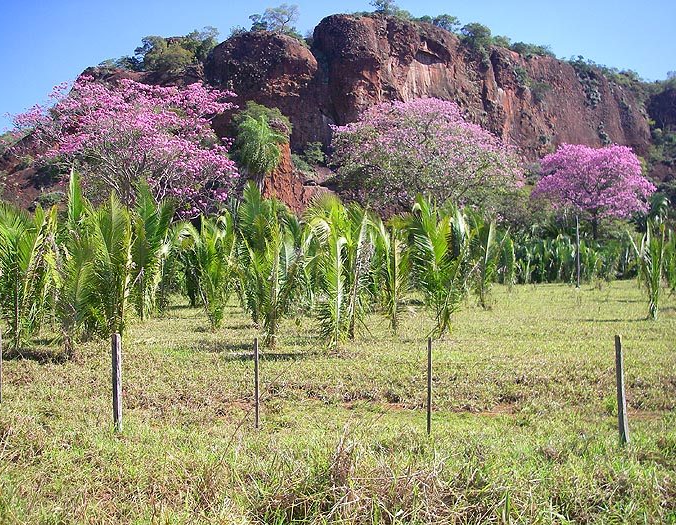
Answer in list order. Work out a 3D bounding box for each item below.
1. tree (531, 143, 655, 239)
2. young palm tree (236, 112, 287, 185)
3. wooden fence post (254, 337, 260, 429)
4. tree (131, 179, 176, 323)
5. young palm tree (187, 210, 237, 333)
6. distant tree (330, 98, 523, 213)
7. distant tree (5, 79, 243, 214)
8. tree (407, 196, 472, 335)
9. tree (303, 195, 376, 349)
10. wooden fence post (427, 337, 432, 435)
[{"bbox_3d":[23.185,-5.193,70.000,11.296,11.478,10.500,0,0,0],"label":"tree"},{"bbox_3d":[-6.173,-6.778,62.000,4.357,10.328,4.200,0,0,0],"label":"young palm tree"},{"bbox_3d":[-1.121,1.671,10.700,0.065,1.281,0.065,0,0,0],"label":"wooden fence post"},{"bbox_3d":[-6.243,-0.372,26.000,1.556,4.669,1.700,0,0,0],"label":"tree"},{"bbox_3d":[-3.869,0.275,23.500,1.529,3.609,1.600,0,0,0],"label":"young palm tree"},{"bbox_3d":[7.256,-6.641,63.000,15.742,13.610,13.500,0,0,0],"label":"distant tree"},{"bbox_3d":[-13.059,-5.444,47.000,13.946,11.866,12.500,0,0,0],"label":"distant tree"},{"bbox_3d":[2.708,0.133,20.500,1.761,3.788,1.800,0,0,0],"label":"tree"},{"bbox_3d":[0.036,0.217,18.500,1.685,3.708,1.750,0,0,0],"label":"tree"},{"bbox_3d":[1.238,1.665,10.400,0.070,1.326,0.070,0,0,0],"label":"wooden fence post"}]

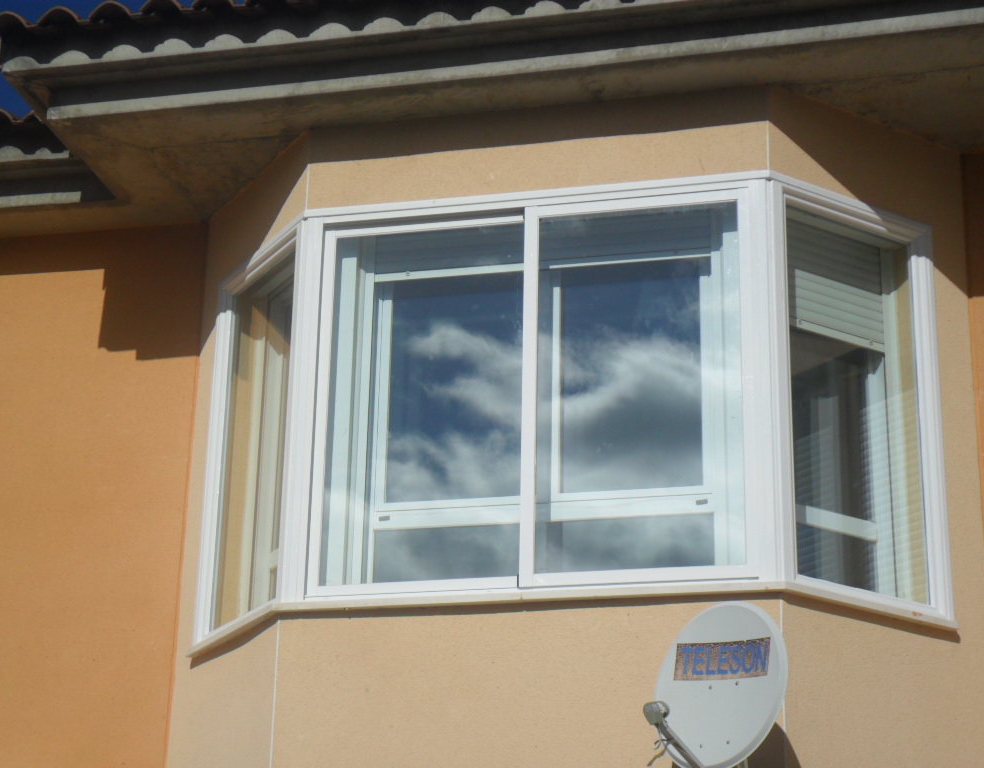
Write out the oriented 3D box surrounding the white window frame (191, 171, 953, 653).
[{"bbox_3d":[0.200,0.119,8.408,2.977,1.620,0.612,-4,-22,13],"label":"white window frame"}]

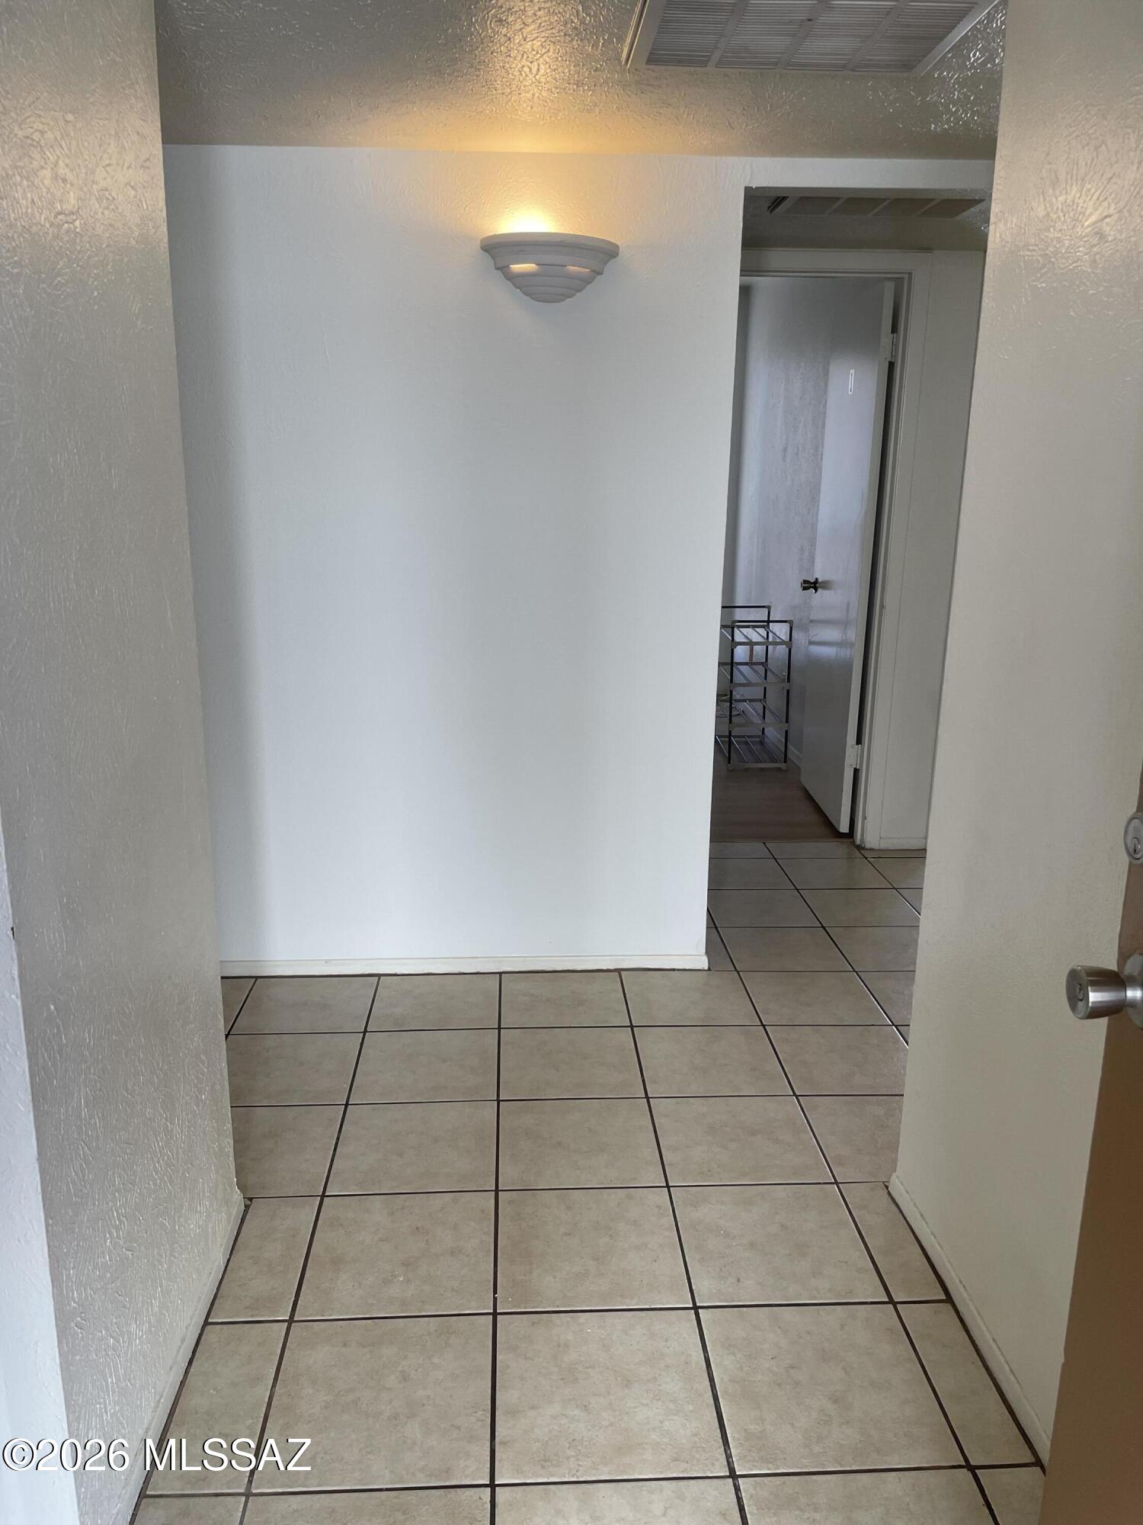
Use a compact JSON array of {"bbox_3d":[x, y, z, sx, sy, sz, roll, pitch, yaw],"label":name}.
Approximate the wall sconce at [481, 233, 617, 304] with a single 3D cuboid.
[{"bbox_3d":[-0.048,-1.172,2.722,0.337,0.131,0.148,0,14,-4],"label":"wall sconce"}]

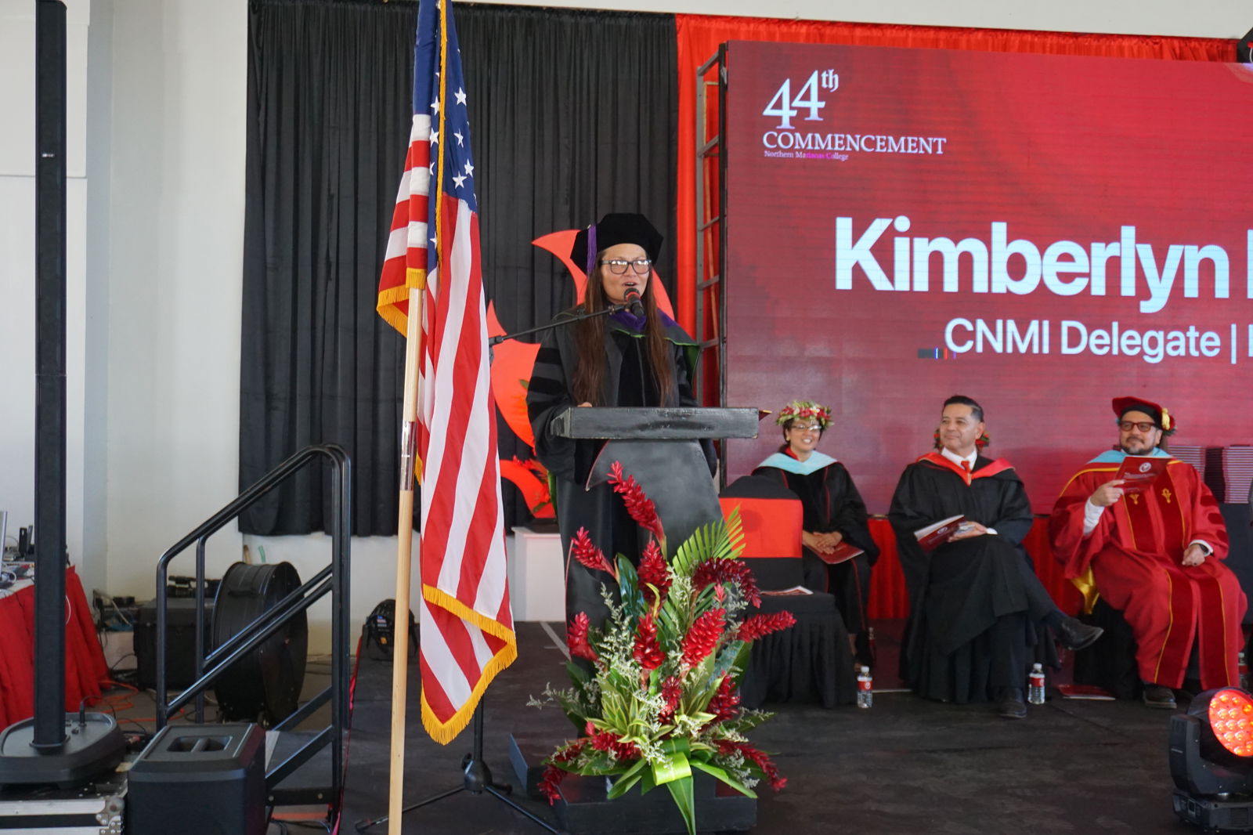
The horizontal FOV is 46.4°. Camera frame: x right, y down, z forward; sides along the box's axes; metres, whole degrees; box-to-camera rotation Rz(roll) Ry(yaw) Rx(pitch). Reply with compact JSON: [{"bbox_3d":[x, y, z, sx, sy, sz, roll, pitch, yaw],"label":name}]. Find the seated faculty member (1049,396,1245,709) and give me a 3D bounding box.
[{"bbox_3d":[2.145,0.534,6.140,0.710,1.280,0.700,0,-1,-2],"label":"seated faculty member"}]

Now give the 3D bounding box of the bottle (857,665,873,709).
[{"bbox_3d":[0.956,1.081,5.850,0.061,0.163,0.061,0,-1,0],"label":"bottle"}]

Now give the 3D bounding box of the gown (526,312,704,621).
[{"bbox_3d":[-0.012,0.265,4.610,0.600,1.210,0.460,1,-1,-11],"label":"gown"}]

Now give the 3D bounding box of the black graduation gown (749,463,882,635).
[{"bbox_3d":[0.875,0.615,7.020,0.640,0.830,0.580,0,-1,-3],"label":"black graduation gown"}]

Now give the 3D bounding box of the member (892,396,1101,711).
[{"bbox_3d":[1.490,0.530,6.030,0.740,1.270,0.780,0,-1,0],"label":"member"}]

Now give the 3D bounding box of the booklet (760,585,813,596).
[{"bbox_3d":[0.653,0.715,6.000,0.230,0.030,0.200,0,-1,0],"label":"booklet"}]

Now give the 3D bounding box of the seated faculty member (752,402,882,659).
[{"bbox_3d":[0.875,0.545,7.000,0.640,1.260,0.660,0,-1,-3],"label":"seated faculty member"}]

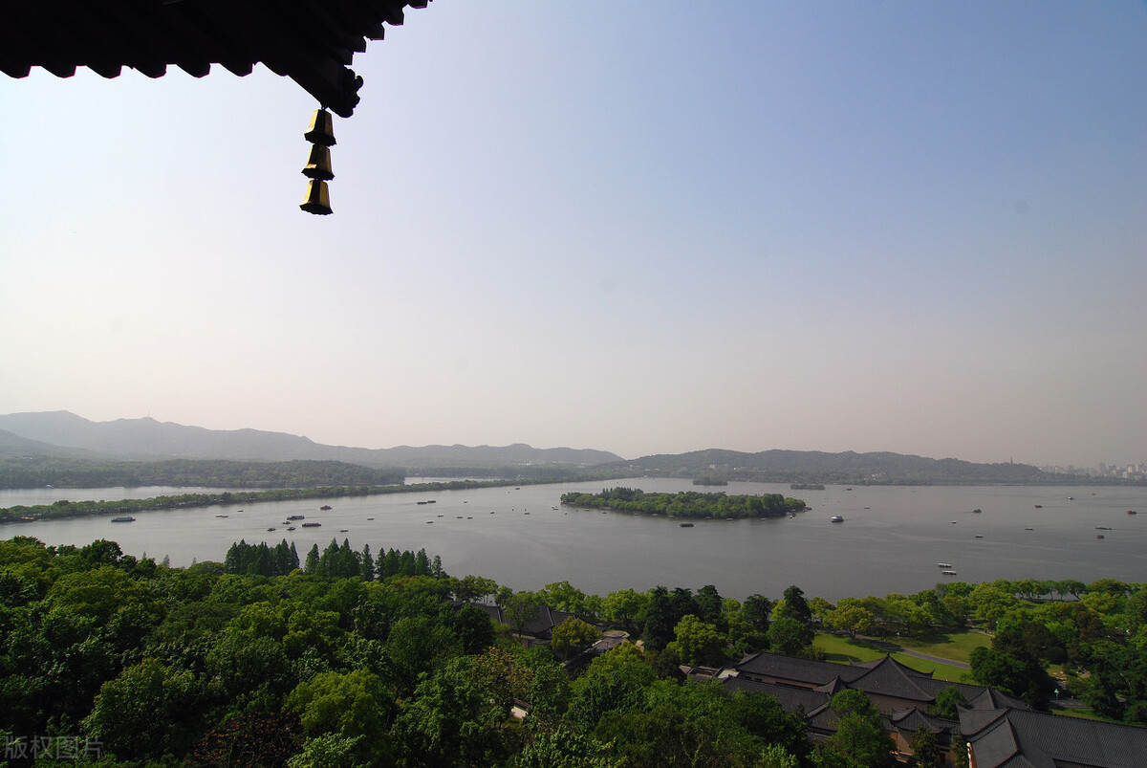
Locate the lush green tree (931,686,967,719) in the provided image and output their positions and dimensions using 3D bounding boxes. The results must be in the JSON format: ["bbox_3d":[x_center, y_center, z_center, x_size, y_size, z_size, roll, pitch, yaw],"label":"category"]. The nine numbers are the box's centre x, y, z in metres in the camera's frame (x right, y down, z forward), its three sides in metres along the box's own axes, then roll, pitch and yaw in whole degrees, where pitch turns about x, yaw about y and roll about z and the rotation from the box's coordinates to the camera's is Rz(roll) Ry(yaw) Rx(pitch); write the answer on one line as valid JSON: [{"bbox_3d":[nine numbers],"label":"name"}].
[{"bbox_3d":[91.130,77.980,139.630,8.720,8.890,8.720,0,-9,0],"label":"lush green tree"}]

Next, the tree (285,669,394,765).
[{"bbox_3d":[-32.630,46.260,79.980,14.480,12.630,14.480,0,-9,0],"label":"tree"}]

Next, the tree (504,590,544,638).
[{"bbox_3d":[-17.604,81.084,201.688,14.042,16.363,14.042,0,-8,0],"label":"tree"}]

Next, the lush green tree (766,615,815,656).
[{"bbox_3d":[72.530,84.460,191.490,15.420,12.690,15.420,0,-9,0],"label":"lush green tree"}]

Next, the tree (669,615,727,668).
[{"bbox_3d":[38.103,78.484,175.755,15.968,13.989,15.968,0,-8,0],"label":"tree"}]

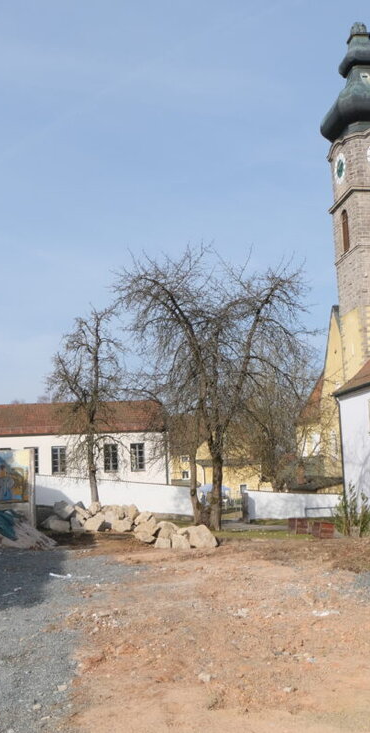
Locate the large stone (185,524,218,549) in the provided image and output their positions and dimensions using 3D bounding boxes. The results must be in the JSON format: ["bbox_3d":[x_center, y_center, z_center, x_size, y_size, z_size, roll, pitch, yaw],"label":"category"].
[{"bbox_3d":[0.322,3.565,15.498,0.673,0.469,0.550,-1,-8,-7],"label":"large stone"}]

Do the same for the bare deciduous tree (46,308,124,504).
[{"bbox_3d":[-3.935,1.831,28.764,3.030,8.547,3.030,-1,-8,-7],"label":"bare deciduous tree"}]

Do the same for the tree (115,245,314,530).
[{"bbox_3d":[1.017,0.561,24.140,6.588,9.461,6.258,-1,-8,-7],"label":"tree"}]

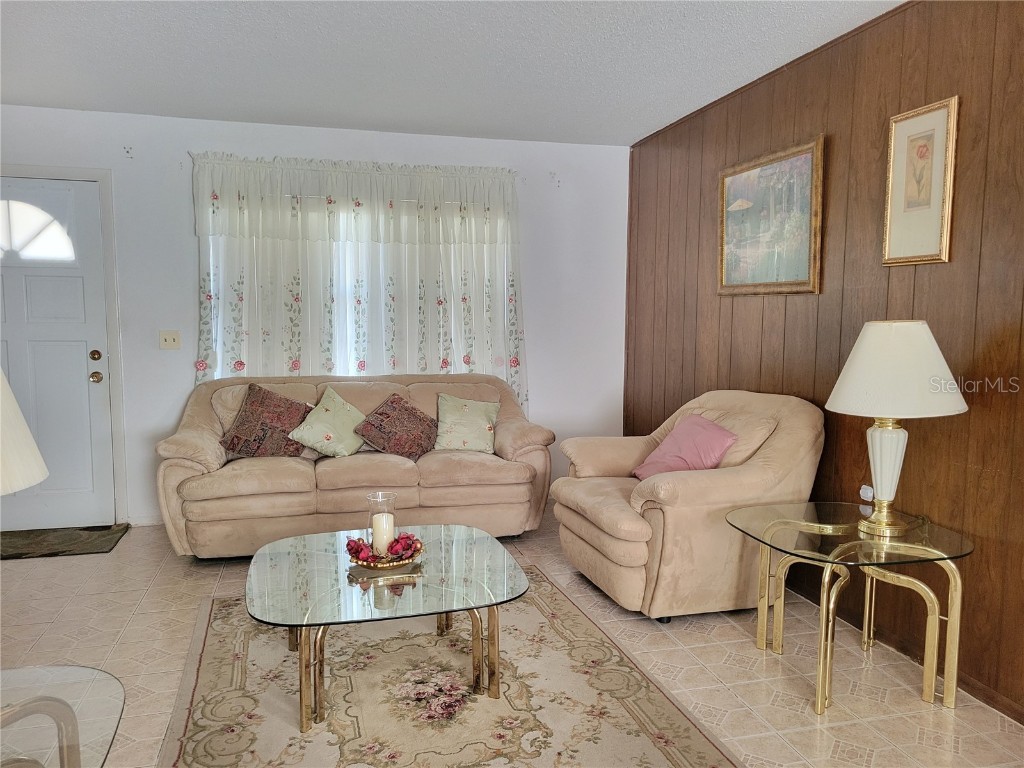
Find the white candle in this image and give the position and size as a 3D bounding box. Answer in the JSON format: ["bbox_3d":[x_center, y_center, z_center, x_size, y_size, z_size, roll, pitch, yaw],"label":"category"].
[{"bbox_3d":[-0.464,0.554,2.785,0.076,0.150,0.076,-1,5,-15],"label":"white candle"}]

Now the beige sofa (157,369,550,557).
[{"bbox_3d":[-0.831,0.436,4.421,2.150,0.910,0.960,-1,5,-15],"label":"beige sofa"}]

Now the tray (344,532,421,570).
[{"bbox_3d":[-0.452,0.593,2.776,0.275,0.105,0.275,-1,5,-15],"label":"tray"}]

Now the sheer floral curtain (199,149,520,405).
[{"bbox_3d":[-0.905,-0.533,4.851,2.060,1.710,0.110,-1,5,-15],"label":"sheer floral curtain"}]

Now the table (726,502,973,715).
[{"bbox_3d":[1.170,0.783,2.731,0.725,0.550,0.745,-1,5,-15],"label":"table"}]

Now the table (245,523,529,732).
[{"bbox_3d":[-0.457,0.847,2.762,0.930,0.400,0.960,-1,6,-17],"label":"table"}]

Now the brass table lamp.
[{"bbox_3d":[1.319,0.145,2.689,0.450,0.730,0.450,-1,5,-15],"label":"brass table lamp"}]

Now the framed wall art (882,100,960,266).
[{"bbox_3d":[1.484,-0.721,2.807,0.030,0.560,0.300,-1,5,-15],"label":"framed wall art"}]

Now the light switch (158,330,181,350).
[{"bbox_3d":[-2.065,-0.261,4.645,0.117,0.113,0.014,-1,5,-15],"label":"light switch"}]

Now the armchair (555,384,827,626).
[{"bbox_3d":[0.740,0.512,3.688,0.950,0.910,1.080,-1,6,-19],"label":"armchair"}]

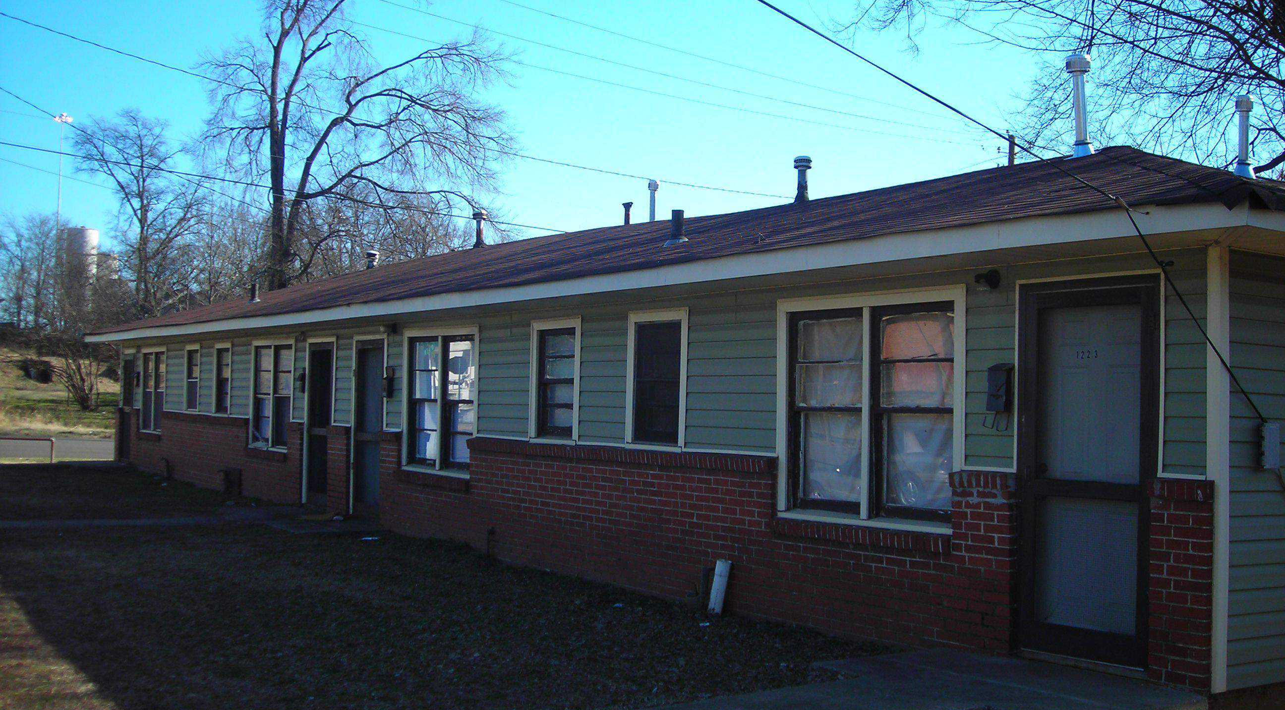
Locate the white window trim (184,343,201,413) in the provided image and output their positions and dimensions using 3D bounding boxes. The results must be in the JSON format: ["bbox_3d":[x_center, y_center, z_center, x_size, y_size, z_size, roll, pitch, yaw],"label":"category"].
[{"bbox_3d":[-7.308,0.382,22.875,0.100,1.120,0.830,3,-3,-33],"label":"white window trim"}]

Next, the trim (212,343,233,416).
[{"bbox_3d":[-6.415,0.377,21.595,0.071,1.121,0.851,3,-2,-33],"label":"trim"}]

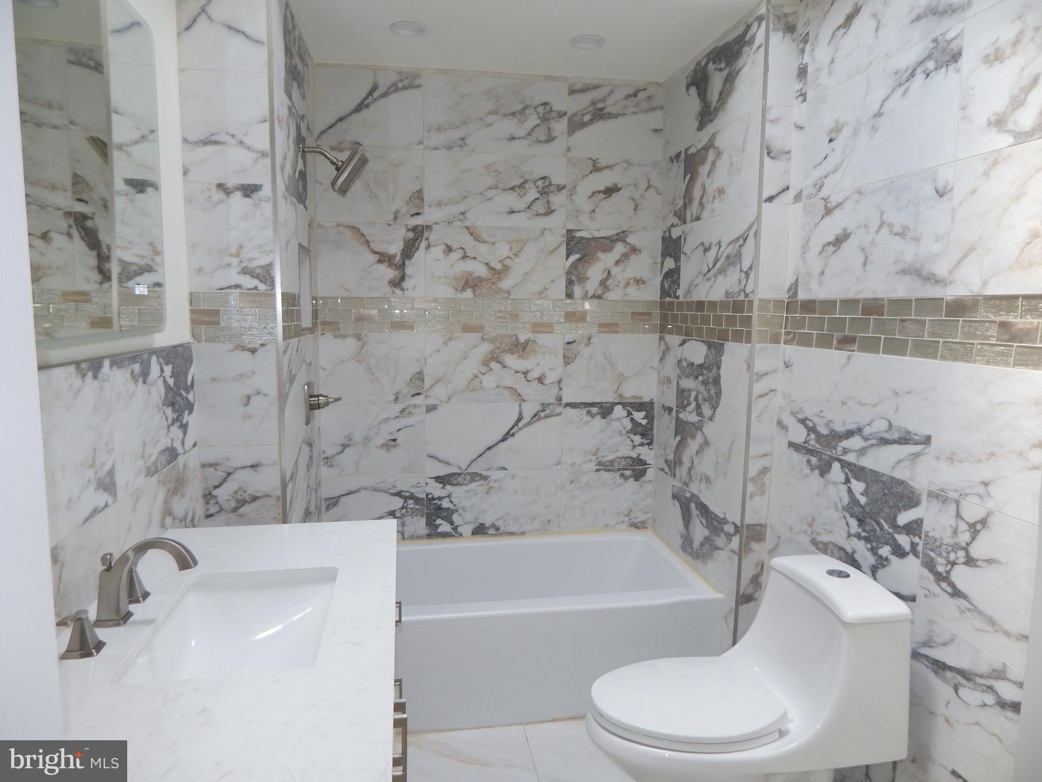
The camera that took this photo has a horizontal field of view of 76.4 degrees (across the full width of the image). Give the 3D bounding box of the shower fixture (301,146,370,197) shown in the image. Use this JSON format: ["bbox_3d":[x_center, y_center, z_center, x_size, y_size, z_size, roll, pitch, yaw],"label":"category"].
[{"bbox_3d":[-0.666,-0.796,2.348,0.235,0.170,0.160,0,7,-8],"label":"shower fixture"}]

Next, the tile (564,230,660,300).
[{"bbox_3d":[0.409,-0.554,2.937,0.441,0.305,0.010,-1,7,-10],"label":"tile"}]

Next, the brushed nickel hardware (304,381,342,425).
[{"bbox_3d":[-0.729,0.046,2.456,0.127,0.155,0.145,-1,7,-8],"label":"brushed nickel hardware"}]

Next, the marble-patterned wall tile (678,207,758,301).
[{"bbox_3d":[0.725,-0.494,2.464,0.010,0.305,0.595,-1,7,-11],"label":"marble-patterned wall tile"}]

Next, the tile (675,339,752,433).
[{"bbox_3d":[0.709,-0.038,2.487,0.010,0.299,0.589,-1,7,-10],"label":"tile"}]

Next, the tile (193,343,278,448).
[{"bbox_3d":[-0.829,0.012,1.943,0.223,0.299,0.010,-1,7,-10],"label":"tile"}]

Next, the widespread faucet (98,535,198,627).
[{"bbox_3d":[-0.690,0.348,1.224,0.178,0.154,0.052,-1,7,-10],"label":"widespread faucet"}]

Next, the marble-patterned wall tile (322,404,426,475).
[{"bbox_3d":[-0.632,0.210,2.867,0.436,0.305,0.012,-1,7,-8],"label":"marble-patterned wall tile"}]

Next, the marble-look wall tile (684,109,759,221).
[{"bbox_3d":[0.717,-0.788,2.398,0.012,0.300,0.591,-1,7,-10],"label":"marble-look wall tile"}]

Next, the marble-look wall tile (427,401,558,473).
[{"bbox_3d":[-0.116,0.206,2.952,0.609,0.305,0.010,0,7,-8],"label":"marble-look wall tile"}]

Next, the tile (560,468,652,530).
[{"bbox_3d":[0.396,0.503,3.057,0.430,0.300,0.012,-1,7,-8],"label":"tile"}]

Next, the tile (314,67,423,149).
[{"bbox_3d":[-0.619,-1.144,2.693,0.436,0.301,0.012,-1,7,-8],"label":"tile"}]

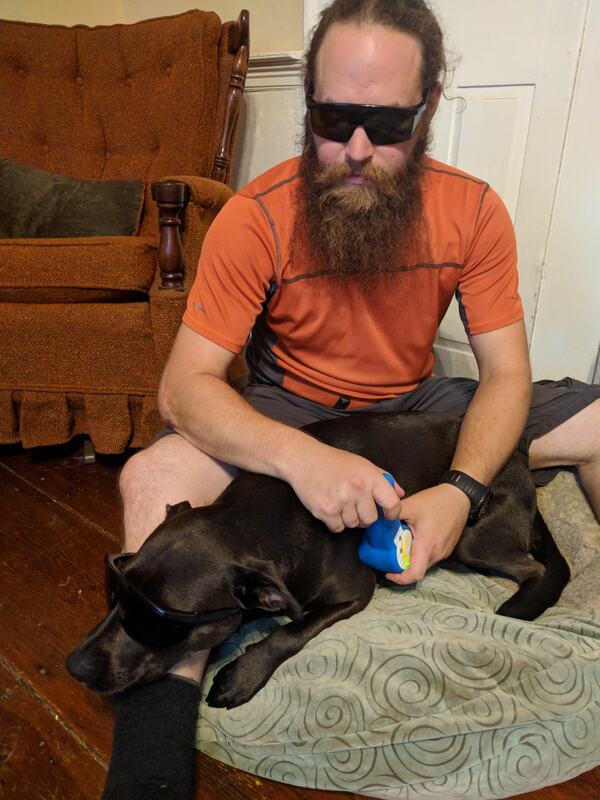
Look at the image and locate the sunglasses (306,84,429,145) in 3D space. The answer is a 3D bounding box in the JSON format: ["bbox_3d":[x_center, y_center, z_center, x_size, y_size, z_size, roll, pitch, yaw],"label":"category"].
[{"bbox_3d":[0.098,-0.405,0.830,0.150,0.055,0.140,5,40,14],"label":"sunglasses"}]

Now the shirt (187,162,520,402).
[{"bbox_3d":[0.075,-0.190,1.050,0.530,0.470,0.310,0,28,-5],"label":"shirt"}]

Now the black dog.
[{"bbox_3d":[0.032,0.173,0.806,0.656,0.220,0.303,-7,22,-22],"label":"black dog"}]

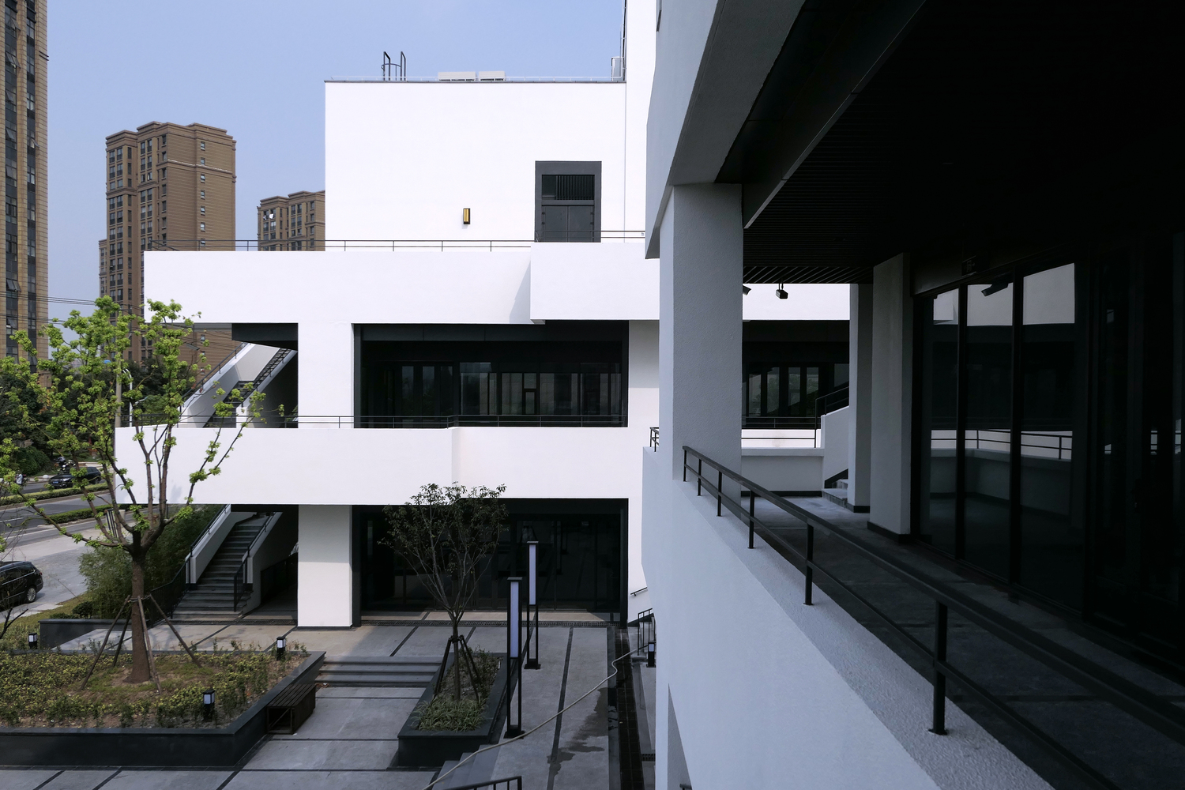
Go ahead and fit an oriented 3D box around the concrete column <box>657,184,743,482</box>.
[{"bbox_3d":[1.147,-0.350,9.090,0.680,3.430,1.900,0,0,1],"label":"concrete column"}]

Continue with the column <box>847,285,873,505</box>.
[{"bbox_3d":[3.890,0.050,11.760,0.380,3.220,0.380,0,0,1],"label":"column"}]

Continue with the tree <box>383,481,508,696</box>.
[{"bbox_3d":[-3.350,4.450,18.650,2.800,4.950,2.700,0,0,1],"label":"tree"}]

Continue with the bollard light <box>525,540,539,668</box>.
[{"bbox_3d":[-1.555,5.500,21.520,0.330,3.280,0.330,0,0,1],"label":"bollard light"}]

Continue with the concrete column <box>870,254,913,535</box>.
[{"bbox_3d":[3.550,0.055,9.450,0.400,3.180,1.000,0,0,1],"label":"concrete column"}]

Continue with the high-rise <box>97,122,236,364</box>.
[{"bbox_3d":[-79.600,-20.500,155.300,21.000,58.000,16.000,0,0,37],"label":"high-rise"}]

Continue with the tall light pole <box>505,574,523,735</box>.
[{"bbox_3d":[-1.617,5.450,17.140,0.330,3.280,0.330,0,0,1],"label":"tall light pole"}]

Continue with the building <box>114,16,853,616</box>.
[{"bbox_3d":[-2.300,-2.900,31.300,23.500,20.300,14.000,0,0,1],"label":"building"}]

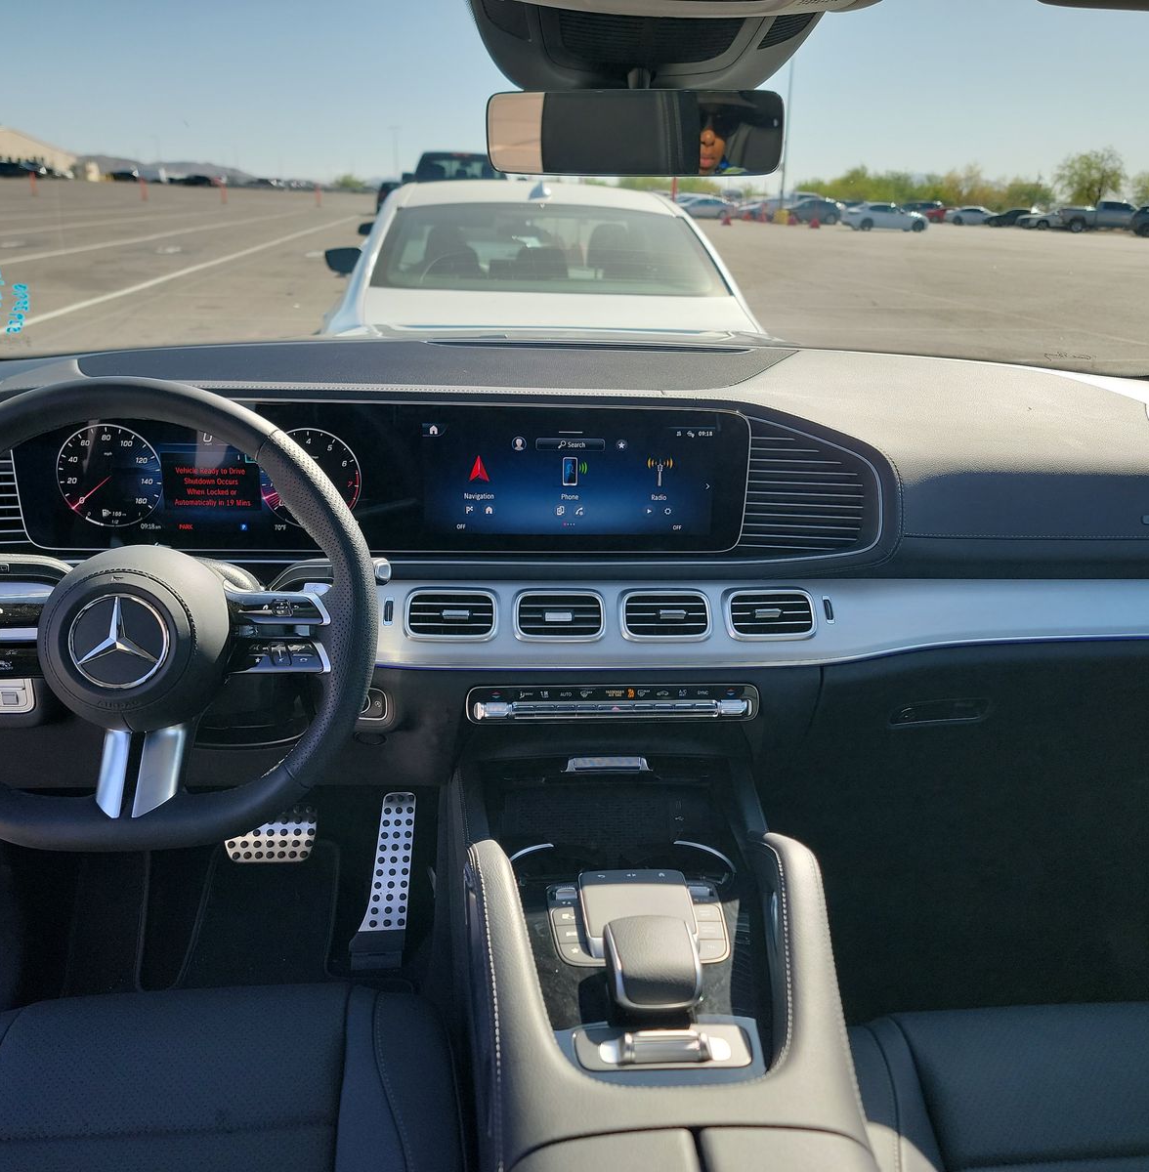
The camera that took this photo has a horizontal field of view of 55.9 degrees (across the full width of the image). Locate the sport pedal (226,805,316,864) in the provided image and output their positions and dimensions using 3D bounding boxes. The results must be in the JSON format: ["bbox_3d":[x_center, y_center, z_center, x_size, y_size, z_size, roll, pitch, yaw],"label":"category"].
[{"bbox_3d":[-0.393,0.324,1.411,0.118,0.072,0.025,0,-12,-6],"label":"sport pedal"}]

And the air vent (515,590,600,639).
[{"bbox_3d":[-0.015,0.029,1.070,0.084,0.046,0.030,0,8,-6],"label":"air vent"}]

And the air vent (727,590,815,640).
[{"bbox_3d":[0.197,0.029,1.093,0.084,0.046,0.030,0,8,-6],"label":"air vent"}]

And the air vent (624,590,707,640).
[{"bbox_3d":[0.091,0.029,1.082,0.084,0.046,0.030,0,8,-6],"label":"air vent"}]

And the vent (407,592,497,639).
[{"bbox_3d":[-0.121,0.028,1.058,0.084,0.046,0.030,0,8,-6],"label":"vent"}]

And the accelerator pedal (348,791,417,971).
[{"bbox_3d":[-0.256,0.395,1.461,0.085,0.227,0.035,0,-13,-6],"label":"accelerator pedal"}]

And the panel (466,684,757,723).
[{"bbox_3d":[0.037,0.117,1.080,0.286,0.036,0.028,0,5,-6],"label":"panel"}]

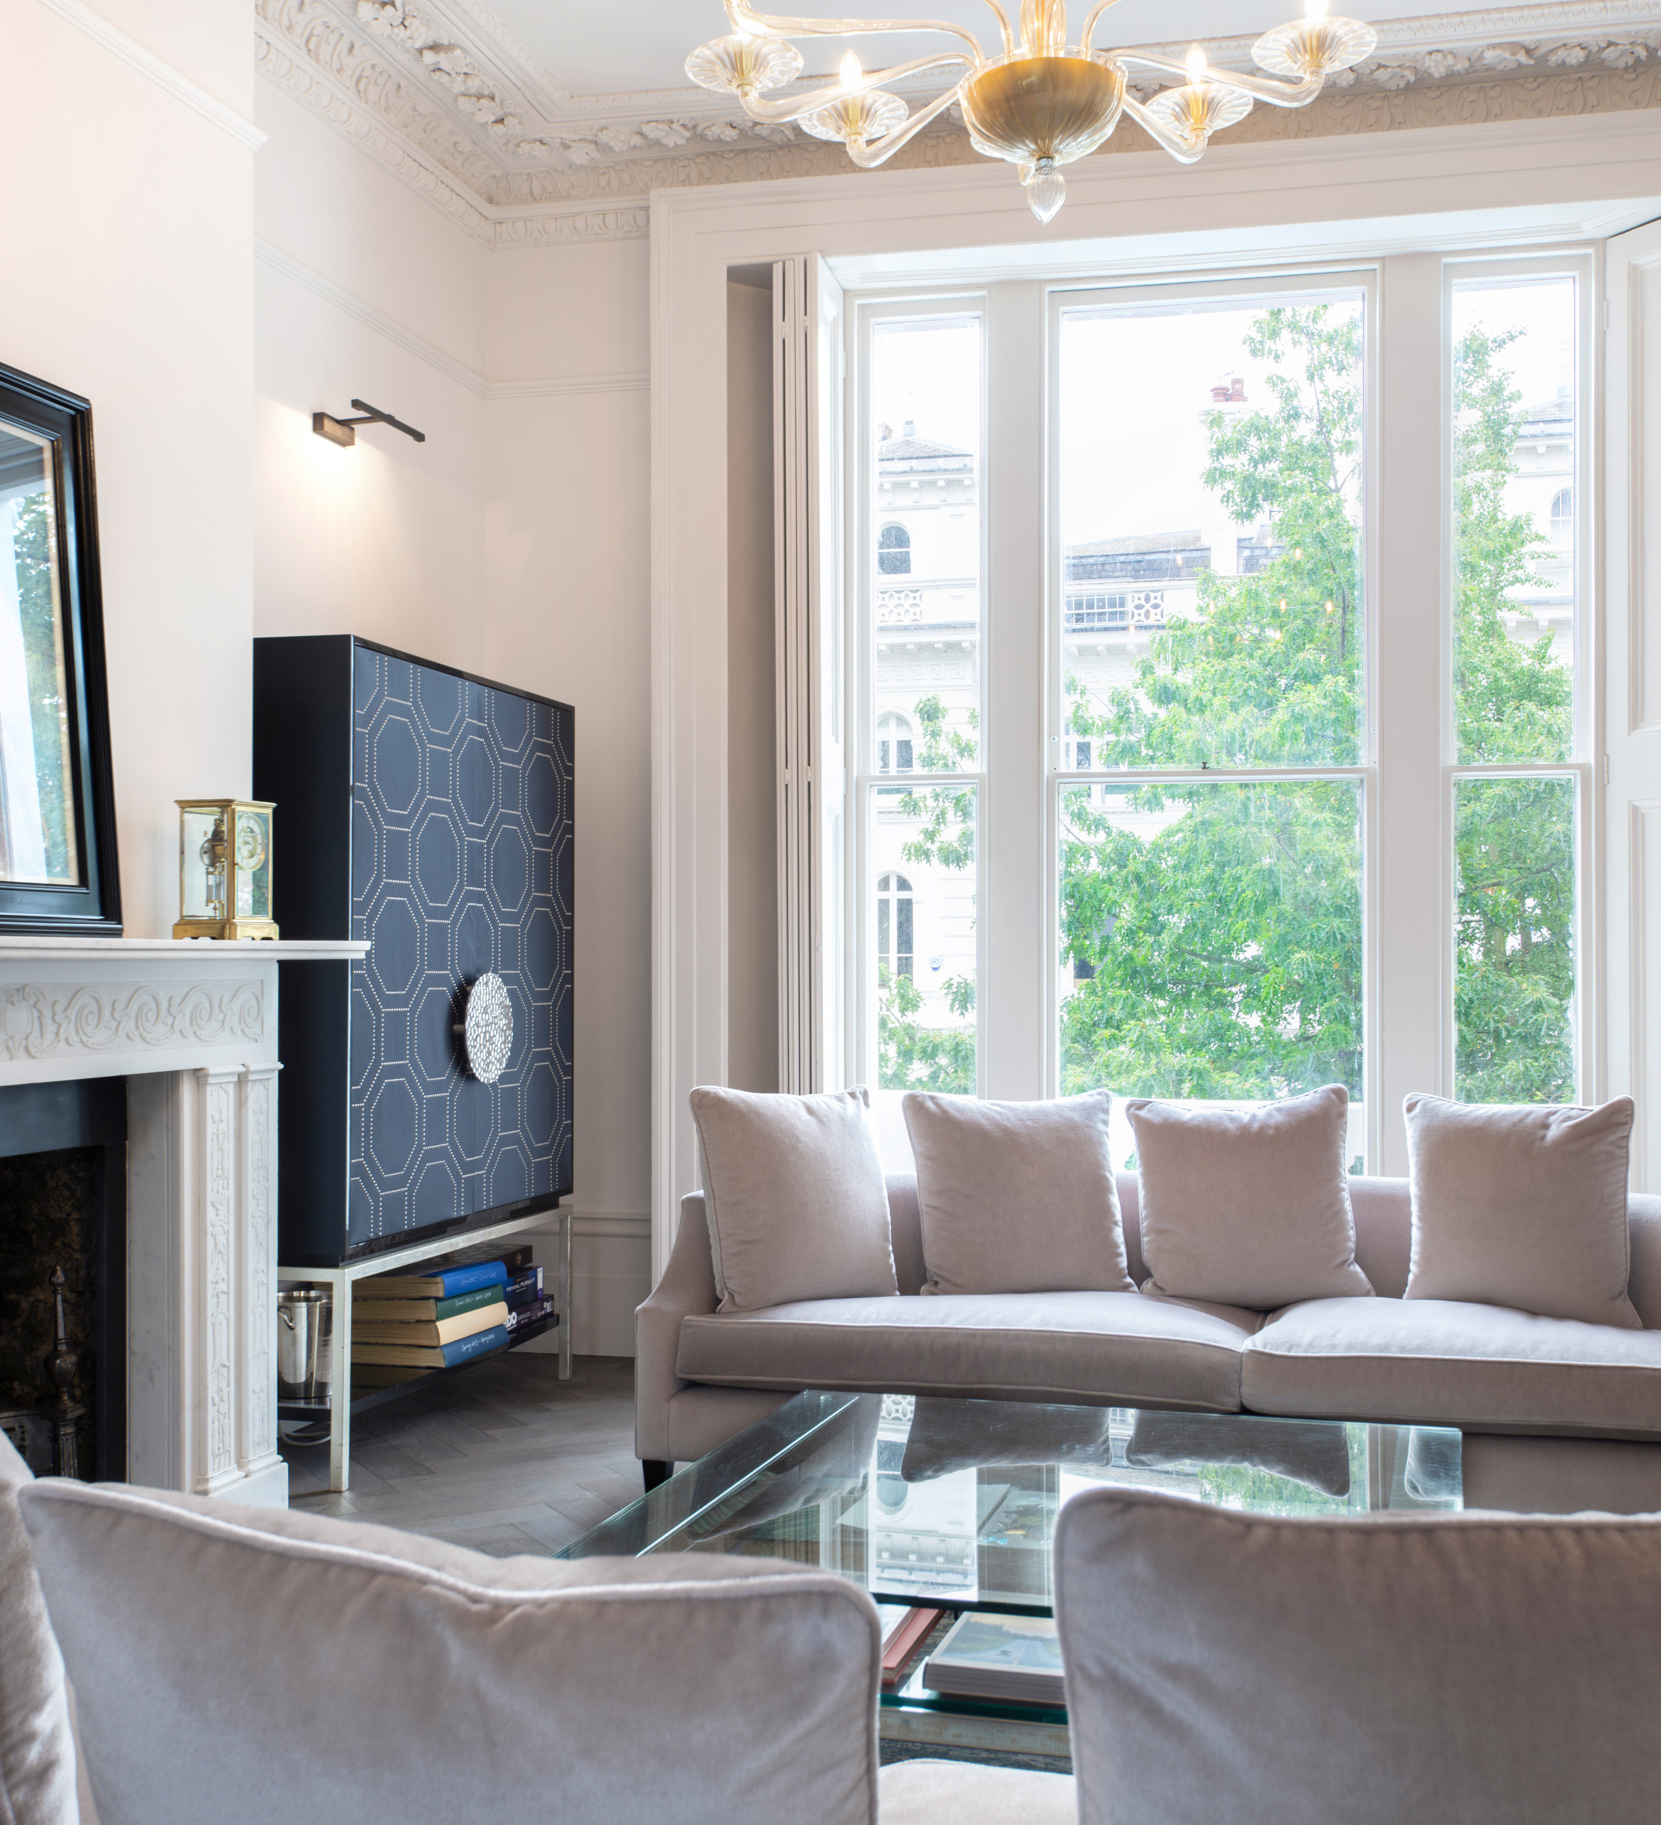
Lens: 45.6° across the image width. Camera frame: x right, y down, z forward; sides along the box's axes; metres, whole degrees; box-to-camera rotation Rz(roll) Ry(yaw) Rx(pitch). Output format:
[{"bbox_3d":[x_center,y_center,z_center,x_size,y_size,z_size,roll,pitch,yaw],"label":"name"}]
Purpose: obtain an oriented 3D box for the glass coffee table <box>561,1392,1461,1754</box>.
[{"bbox_3d":[0.373,1.091,3.140,1.212,0.350,1.179,0,-1,16],"label":"glass coffee table"}]

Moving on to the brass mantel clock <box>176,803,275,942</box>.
[{"bbox_3d":[-1.188,-0.079,3.894,0.131,0.270,0.156,0,-1,15],"label":"brass mantel clock"}]

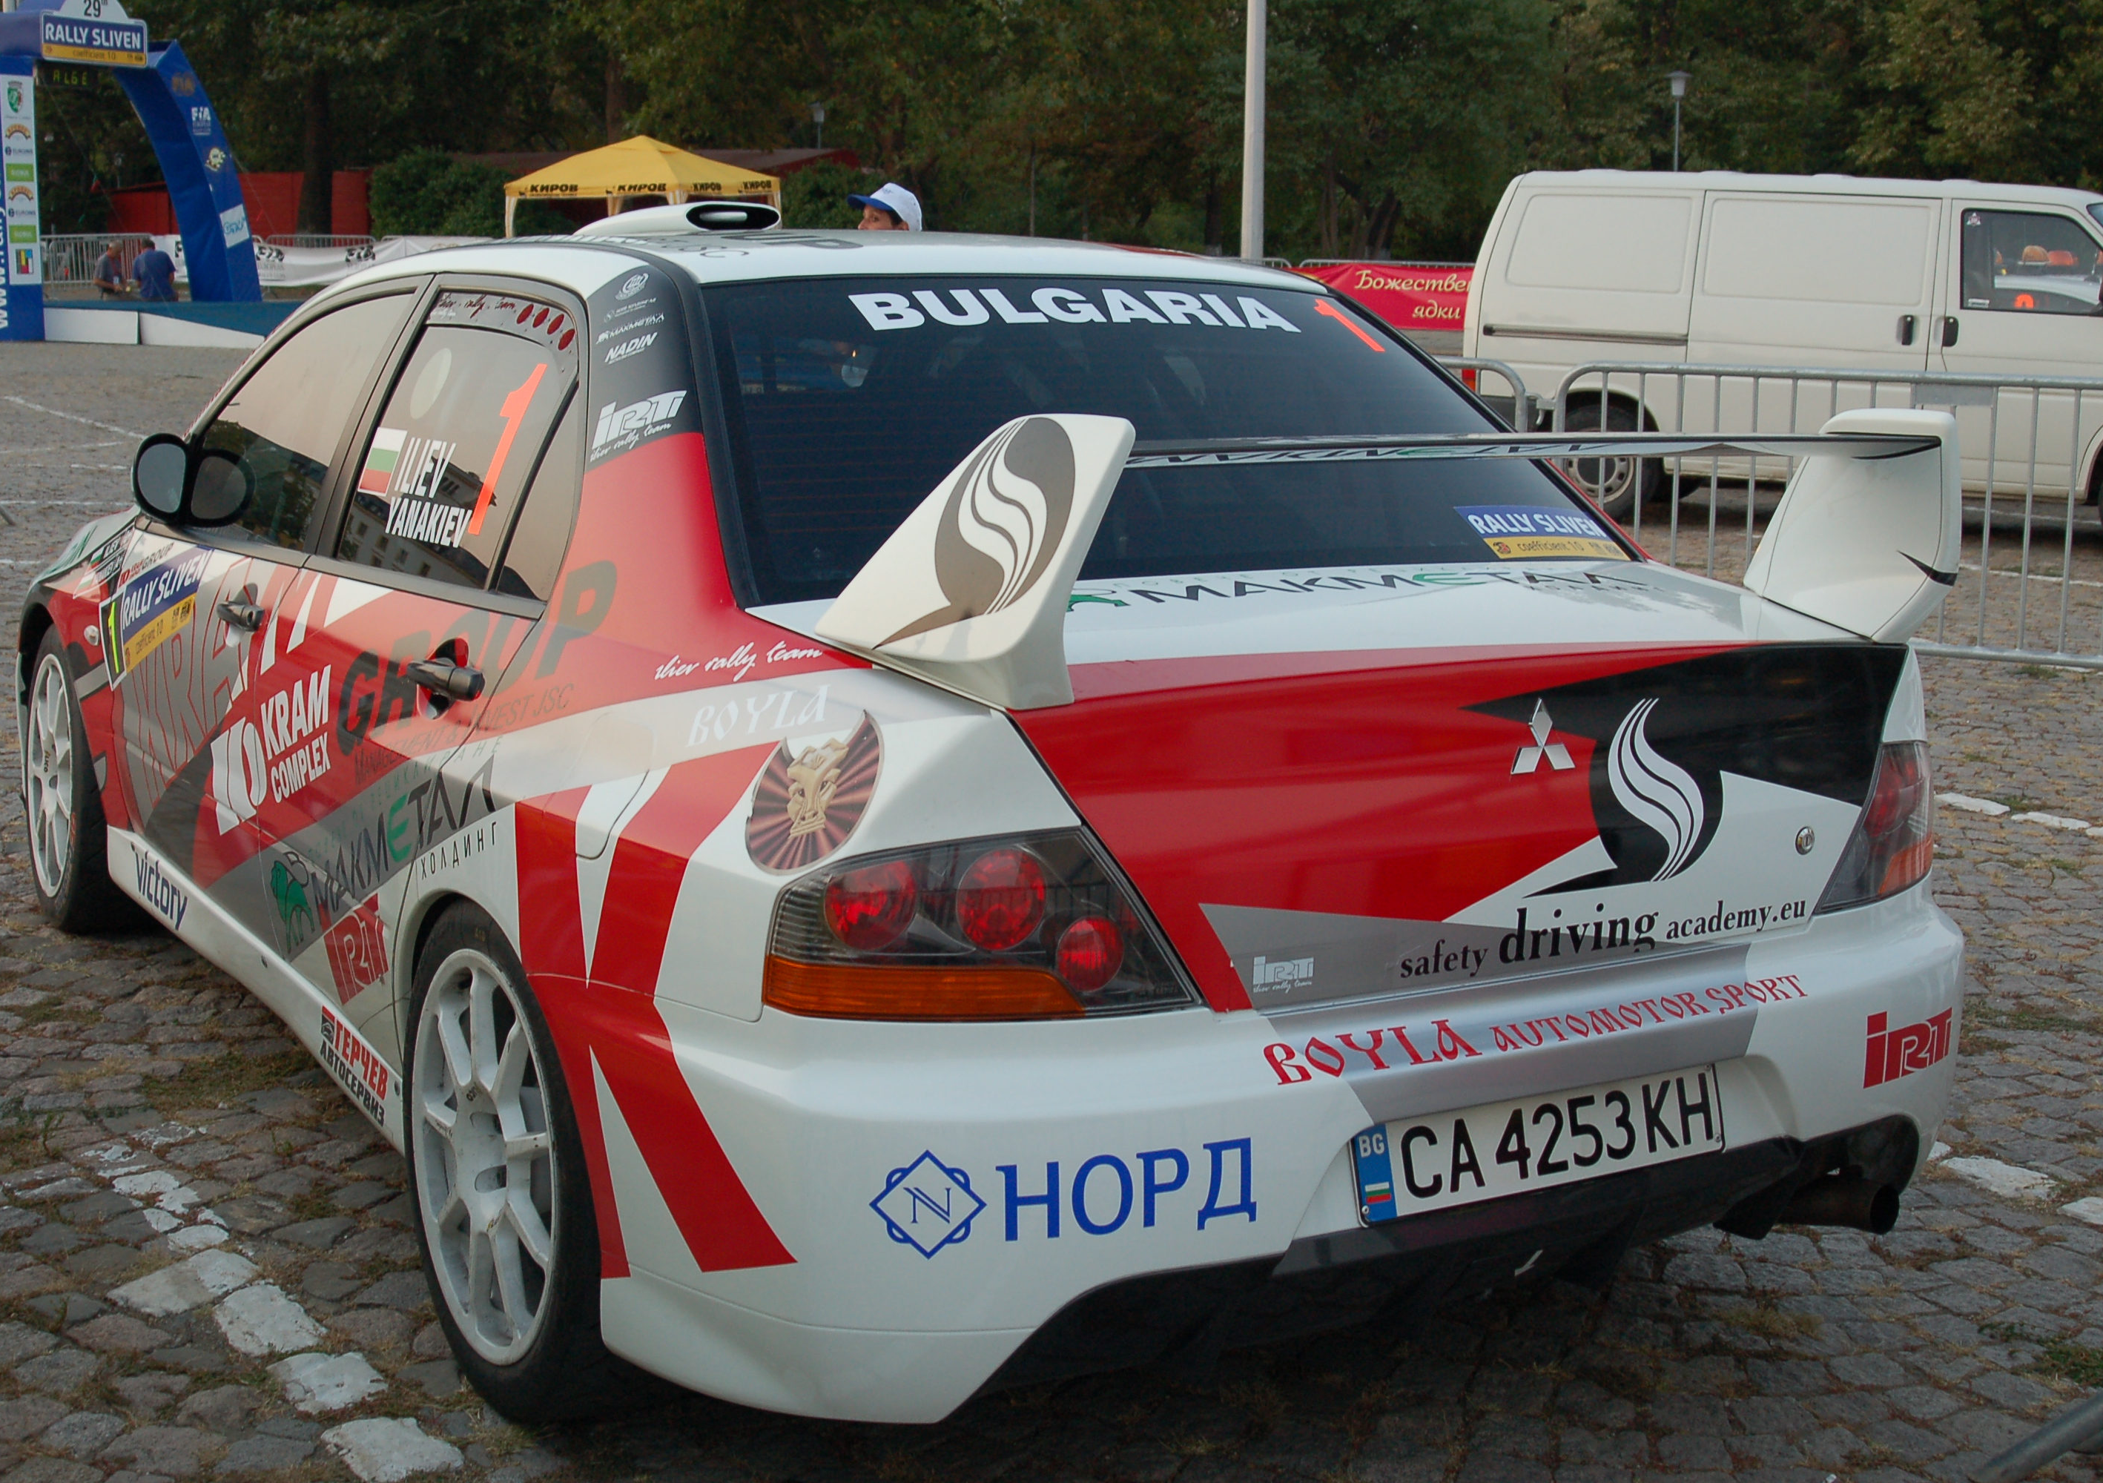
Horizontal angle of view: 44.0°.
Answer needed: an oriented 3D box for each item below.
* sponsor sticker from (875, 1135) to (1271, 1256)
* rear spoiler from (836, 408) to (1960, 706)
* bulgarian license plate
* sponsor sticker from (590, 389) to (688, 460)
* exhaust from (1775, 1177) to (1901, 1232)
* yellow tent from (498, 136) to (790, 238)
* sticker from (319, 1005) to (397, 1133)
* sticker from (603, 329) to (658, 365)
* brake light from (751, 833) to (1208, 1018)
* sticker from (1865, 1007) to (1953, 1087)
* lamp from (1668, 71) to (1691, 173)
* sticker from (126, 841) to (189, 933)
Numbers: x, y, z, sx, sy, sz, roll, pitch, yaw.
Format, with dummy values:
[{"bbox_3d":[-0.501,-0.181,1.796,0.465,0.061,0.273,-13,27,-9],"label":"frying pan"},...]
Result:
[{"bbox_3d":[0.021,0.435,2.502,0.392,0.109,0.030,-1,11,-16],"label":"sponsor sticker"},{"bbox_3d":[0.436,-0.222,2.846,1.330,0.285,0.430,-4,11,-31],"label":"rear spoiler"},{"bbox_3d":[0.529,0.420,2.772,0.520,0.110,0.012,-4,-3,-31],"label":"bulgarian license plate"},{"bbox_3d":[-0.497,-0.382,3.123,0.163,0.065,0.012,-8,-28,40],"label":"sponsor sticker"},{"bbox_3d":[0.946,0.558,3.155,0.068,0.068,0.185,-4,2,-31],"label":"exhaust"},{"bbox_3d":[-6.242,-7.788,40.041,3.000,3.000,3.000,6,11,23],"label":"yellow tent"},{"bbox_3d":[-0.969,0.450,3.607,0.010,0.088,0.335,-4,11,-31],"label":"sticker"},{"bbox_3d":[-0.533,-0.499,3.287,0.090,0.032,0.008,-5,-22,33],"label":"sticker"},{"bbox_3d":[-0.068,0.165,2.524,0.417,0.190,0.141,-2,10,-18],"label":"brake light"},{"bbox_3d":[1.026,0.353,3.097,0.215,0.091,0.014,-8,14,-44],"label":"sticker"},{"bbox_3d":[11.530,-10.008,48.429,0.500,4.800,0.500,1,10,0],"label":"lamp"},{"bbox_3d":[-1.583,0.257,4.601,0.010,0.080,0.400,-4,11,-31],"label":"sticker"}]

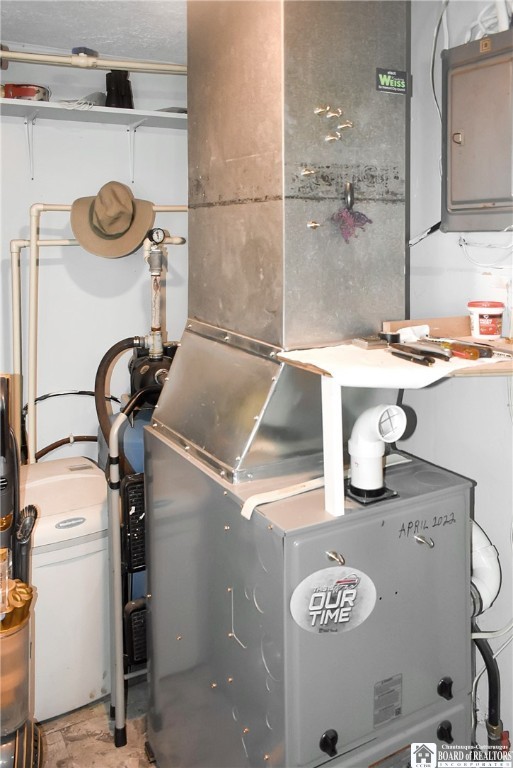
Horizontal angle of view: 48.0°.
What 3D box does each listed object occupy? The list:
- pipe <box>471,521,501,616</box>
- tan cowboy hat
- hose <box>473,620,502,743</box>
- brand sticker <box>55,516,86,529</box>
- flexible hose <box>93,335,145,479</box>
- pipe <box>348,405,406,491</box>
[{"bbox_3d":[0.542,0.439,1.400,0.075,0.200,0.115,-5,11,-28],"label":"pipe"},{"bbox_3d":[-0.532,-0.604,2.130,0.310,0.295,0.130,0,-24,-16],"label":"tan cowboy hat"},{"bbox_3d":[0.565,0.725,1.410,0.062,0.290,0.045,-5,11,-28],"label":"hose"},{"bbox_3d":[-0.545,0.406,1.690,0.088,0.023,0.006,-5,11,-28],"label":"brand sticker"},{"bbox_3d":[-0.462,0.075,1.930,0.145,0.450,0.100,-5,11,-28],"label":"flexible hose"},{"bbox_3d":[0.224,0.119,1.095,0.070,0.168,0.108,-5,11,-28],"label":"pipe"}]

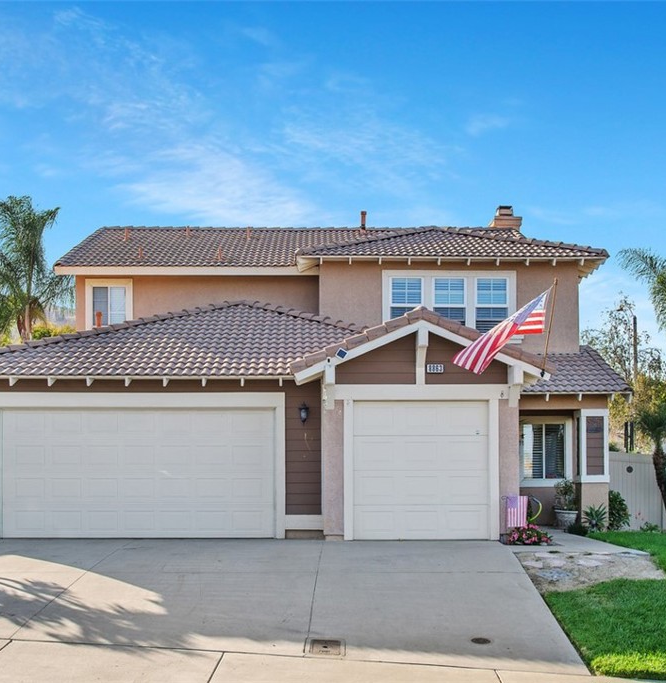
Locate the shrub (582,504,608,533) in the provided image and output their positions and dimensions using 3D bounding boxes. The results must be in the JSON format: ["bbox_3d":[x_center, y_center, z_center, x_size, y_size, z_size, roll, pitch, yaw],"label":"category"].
[{"bbox_3d":[4.799,3.236,18.200,0.460,0.520,0.450,0,-2,0],"label":"shrub"}]

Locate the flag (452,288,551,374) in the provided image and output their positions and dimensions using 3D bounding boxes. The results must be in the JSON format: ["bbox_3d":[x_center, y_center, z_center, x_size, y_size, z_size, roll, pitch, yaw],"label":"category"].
[{"bbox_3d":[2.454,-0.146,14.500,1.450,1.250,0.500,0,-2,0],"label":"flag"}]

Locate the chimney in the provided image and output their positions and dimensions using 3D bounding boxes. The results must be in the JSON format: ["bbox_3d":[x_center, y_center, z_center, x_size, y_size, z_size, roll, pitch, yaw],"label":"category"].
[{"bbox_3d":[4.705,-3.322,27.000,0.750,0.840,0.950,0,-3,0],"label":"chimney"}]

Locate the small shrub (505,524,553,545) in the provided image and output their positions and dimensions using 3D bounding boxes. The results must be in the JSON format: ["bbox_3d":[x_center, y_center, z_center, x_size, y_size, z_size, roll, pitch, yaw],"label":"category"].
[{"bbox_3d":[3.020,2.966,15.300,0.720,0.310,0.620,0,-3,0],"label":"small shrub"}]

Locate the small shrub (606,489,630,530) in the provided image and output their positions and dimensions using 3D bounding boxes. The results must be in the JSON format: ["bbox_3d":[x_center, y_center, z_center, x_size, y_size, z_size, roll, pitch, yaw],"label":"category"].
[{"bbox_3d":[5.344,3.174,18.700,0.480,0.740,0.460,0,-2,0],"label":"small shrub"}]

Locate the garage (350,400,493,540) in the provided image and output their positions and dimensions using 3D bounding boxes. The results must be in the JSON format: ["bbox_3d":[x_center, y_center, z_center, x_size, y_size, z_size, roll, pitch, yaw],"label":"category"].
[{"bbox_3d":[1.413,2.065,15.900,2.160,2.230,0.100,0,-2,0],"label":"garage"}]

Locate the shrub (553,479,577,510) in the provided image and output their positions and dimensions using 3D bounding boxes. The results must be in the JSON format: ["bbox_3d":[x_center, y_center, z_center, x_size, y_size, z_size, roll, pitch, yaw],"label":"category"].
[{"bbox_3d":[4.390,2.889,18.800,0.460,0.600,0.460,0,-3,0],"label":"shrub"}]

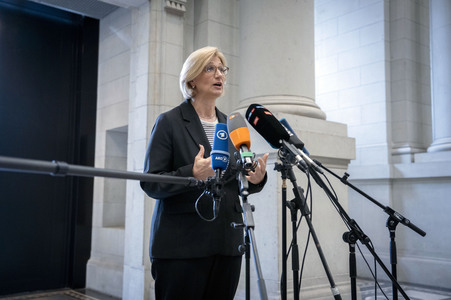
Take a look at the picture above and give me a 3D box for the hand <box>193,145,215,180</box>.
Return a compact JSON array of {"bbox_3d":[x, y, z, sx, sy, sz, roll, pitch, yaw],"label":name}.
[{"bbox_3d":[-0.073,0.057,2.200,0.140,0.157,0.090,-1,-6,14],"label":"hand"}]

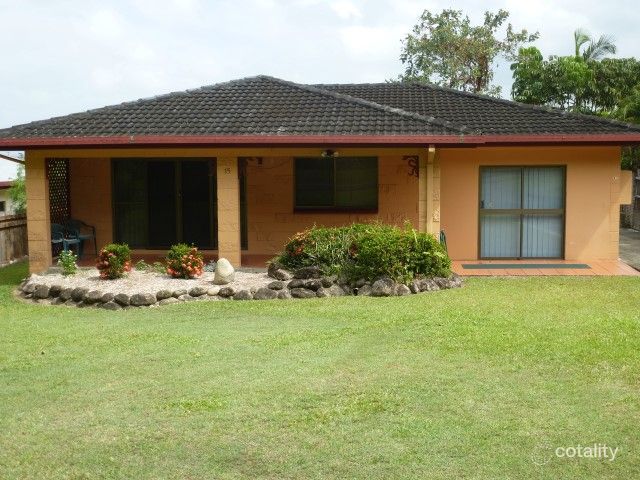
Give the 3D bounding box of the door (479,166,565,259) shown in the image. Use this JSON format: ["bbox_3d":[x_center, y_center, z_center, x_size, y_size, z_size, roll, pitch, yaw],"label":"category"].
[{"bbox_3d":[4.126,-0.559,17.034,1.820,1.980,0.100,0,6,6],"label":"door"}]

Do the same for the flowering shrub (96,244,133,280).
[{"bbox_3d":[-3.767,0.399,15.250,0.650,0.590,0.630,0,6,6],"label":"flowering shrub"}]

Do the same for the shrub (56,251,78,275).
[{"bbox_3d":[-4.704,0.438,15.500,0.400,0.460,0.400,0,6,6],"label":"shrub"}]

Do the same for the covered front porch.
[{"bbox_3d":[-1.640,-0.719,16.874,8.010,2.400,2.250,0,6,6],"label":"covered front porch"}]

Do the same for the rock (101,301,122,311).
[{"bbox_3d":[-3.183,1.000,12.700,0.320,0.160,0.240,0,6,6],"label":"rock"}]

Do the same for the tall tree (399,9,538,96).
[{"bbox_3d":[5.698,-4.937,32.239,5.200,7.790,5.000,0,6,6],"label":"tall tree"}]

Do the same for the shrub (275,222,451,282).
[{"bbox_3d":[0.748,0.202,14.650,2.950,1.050,1.300,0,6,6],"label":"shrub"}]

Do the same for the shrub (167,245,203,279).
[{"bbox_3d":[-2.449,0.396,15.150,0.680,0.590,0.660,0,6,6],"label":"shrub"}]

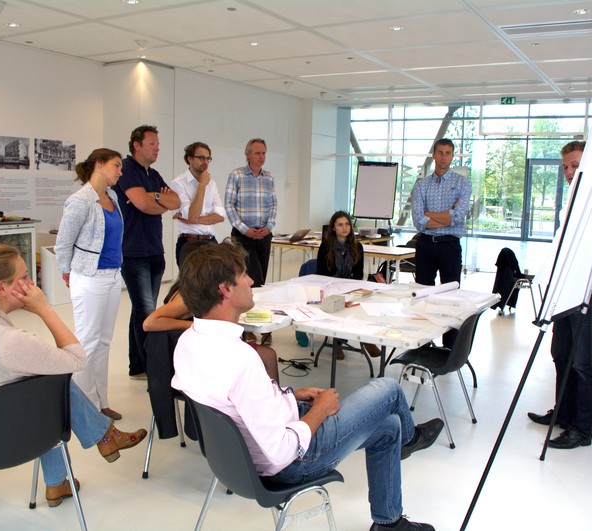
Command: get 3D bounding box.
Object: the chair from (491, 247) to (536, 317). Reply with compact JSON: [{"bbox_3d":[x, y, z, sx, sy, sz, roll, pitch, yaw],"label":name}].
[{"bbox_3d":[2.571,0.181,6.859,0.540,0.790,0.500,6,9,29],"label":"chair"}]

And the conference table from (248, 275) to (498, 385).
[{"bbox_3d":[0.348,0.577,3.944,1.500,0.740,1.750,7,10,33],"label":"conference table"}]

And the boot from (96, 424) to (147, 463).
[{"bbox_3d":[-0.816,0.809,2.770,0.265,0.150,0.095,-25,21,-30],"label":"boot"}]

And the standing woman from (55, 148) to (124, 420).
[{"bbox_3d":[-1.270,0.111,3.679,0.360,1.660,0.430,5,9,25],"label":"standing woman"}]

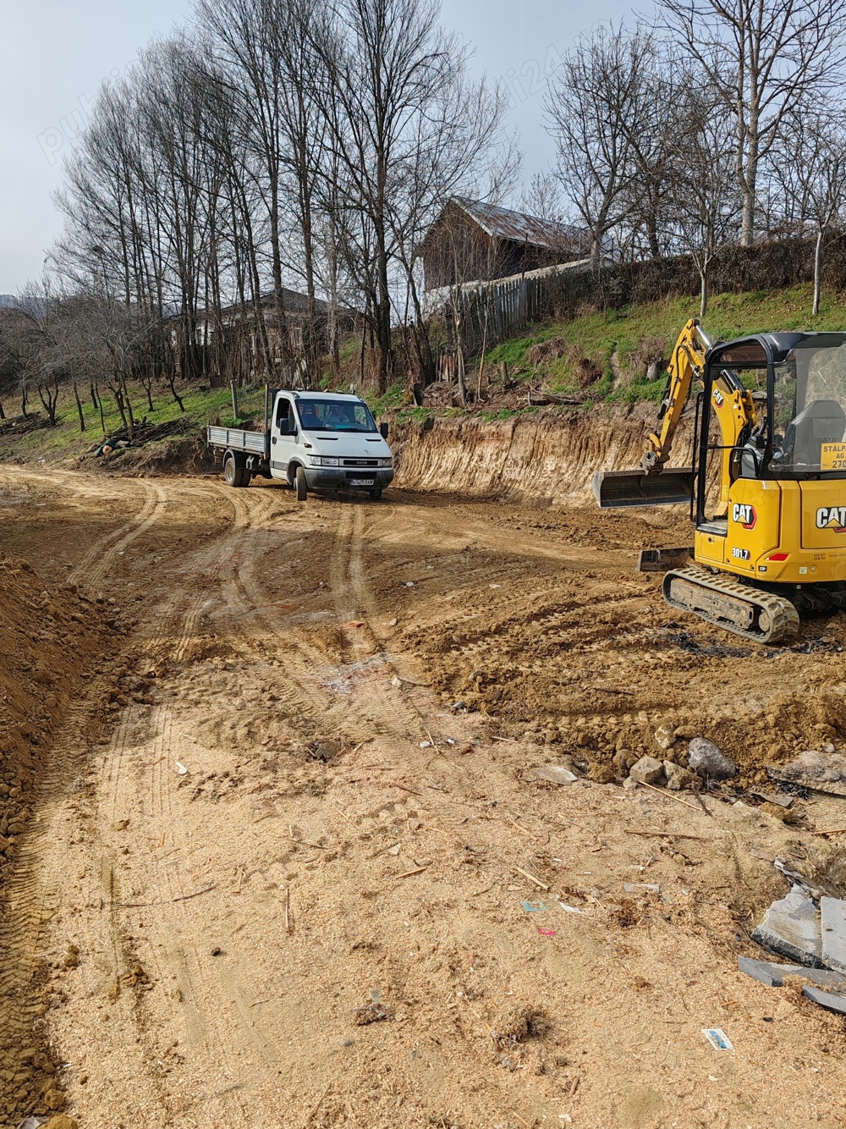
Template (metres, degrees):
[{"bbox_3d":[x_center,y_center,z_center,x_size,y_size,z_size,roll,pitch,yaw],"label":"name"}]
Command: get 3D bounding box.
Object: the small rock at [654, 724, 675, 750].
[{"bbox_3d":[1.174,0.836,4.270,0.095,0.105,0.085,3,10,15],"label":"small rock"}]

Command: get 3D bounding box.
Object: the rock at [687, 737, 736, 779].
[{"bbox_3d":[1.331,0.897,4.060,0.210,0.140,0.170,4,10,18],"label":"rock"}]

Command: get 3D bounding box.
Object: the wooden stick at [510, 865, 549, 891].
[{"bbox_3d":[0.380,1.101,3.112,0.014,0.011,0.178,-6,12,-36],"label":"wooden stick"}]

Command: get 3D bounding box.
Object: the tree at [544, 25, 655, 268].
[{"bbox_3d":[6.410,-14.424,31.258,4.000,9.000,3.900,3,10,11],"label":"tree"}]

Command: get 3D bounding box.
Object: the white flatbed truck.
[{"bbox_3d":[-2.680,-2.696,19.148,2.120,2.260,5.680,-4,11,-32],"label":"white flatbed truck"}]

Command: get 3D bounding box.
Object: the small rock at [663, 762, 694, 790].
[{"bbox_3d":[1.143,0.943,3.930,0.140,0.110,0.110,3,10,16],"label":"small rock"}]

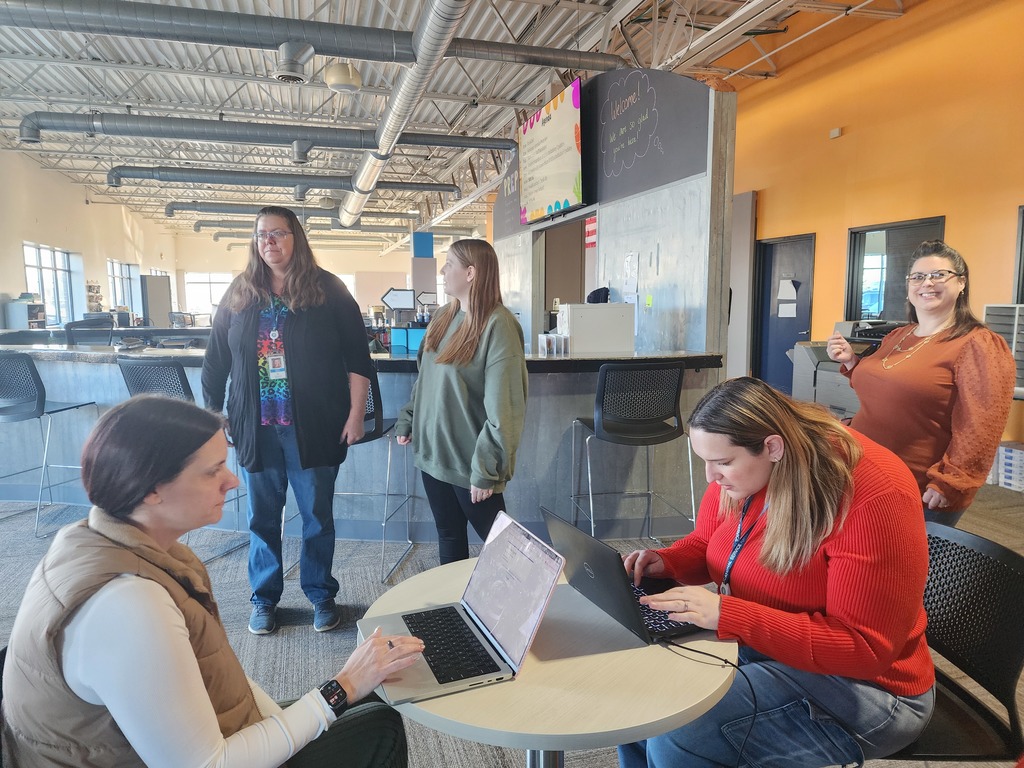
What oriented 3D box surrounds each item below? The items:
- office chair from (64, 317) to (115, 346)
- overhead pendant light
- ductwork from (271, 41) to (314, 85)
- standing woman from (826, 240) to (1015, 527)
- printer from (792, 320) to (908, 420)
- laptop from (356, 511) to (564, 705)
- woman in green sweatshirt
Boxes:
[{"bbox_3d":[-4.034,0.009,6.496,0.600,1.200,0.600,-1,7,-11],"label":"office chair"},{"bbox_3d":[-1.563,-2.846,6.329,0.360,0.260,0.360,-2,7,-16],"label":"overhead pendant light"},{"bbox_3d":[-1.919,-2.798,5.922,0.370,0.350,0.350,-2,7,-16],"label":"ductwork"},{"bbox_3d":[1.327,0.318,2.254,0.420,1.570,0.490,-3,7,-23],"label":"standing woman"},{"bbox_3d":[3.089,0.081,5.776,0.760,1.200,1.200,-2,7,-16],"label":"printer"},{"bbox_3d":[-0.112,0.401,1.282,0.313,0.207,0.313,-3,7,-22],"label":"laptop"},{"bbox_3d":[-0.193,0.244,2.708,0.480,1.615,0.330,4,8,30],"label":"woman in green sweatshirt"}]

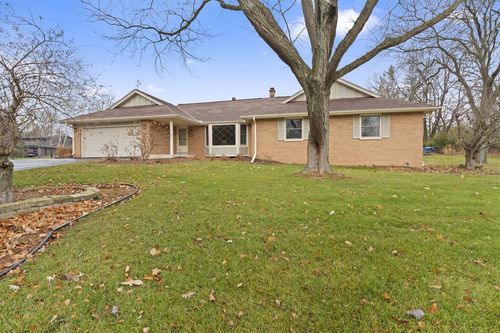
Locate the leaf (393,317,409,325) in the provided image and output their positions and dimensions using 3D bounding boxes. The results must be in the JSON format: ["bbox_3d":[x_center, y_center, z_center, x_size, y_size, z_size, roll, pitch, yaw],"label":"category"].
[{"bbox_3d":[1.251,1.278,2.070,0.115,0.030,0.050,1,6,8],"label":"leaf"}]

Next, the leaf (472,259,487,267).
[{"bbox_3d":[2.804,1.180,3.052,0.130,0.030,0.055,5,8,43],"label":"leaf"}]

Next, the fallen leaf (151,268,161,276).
[{"bbox_3d":[-1.057,1.198,2.824,0.090,0.035,0.090,-2,6,-15],"label":"fallen leaf"}]

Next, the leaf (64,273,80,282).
[{"bbox_3d":[-1.937,1.208,2.721,0.140,0.040,0.085,-2,6,-18],"label":"leaf"}]

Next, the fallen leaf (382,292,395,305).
[{"bbox_3d":[1.313,1.247,2.356,0.060,0.035,0.130,1,6,10],"label":"fallen leaf"}]

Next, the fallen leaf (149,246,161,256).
[{"bbox_3d":[-1.256,1.132,3.329,0.130,0.050,0.130,-2,6,-15],"label":"fallen leaf"}]

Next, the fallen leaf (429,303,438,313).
[{"bbox_3d":[1.629,1.258,2.216,0.070,0.040,0.070,3,7,30],"label":"fallen leaf"}]

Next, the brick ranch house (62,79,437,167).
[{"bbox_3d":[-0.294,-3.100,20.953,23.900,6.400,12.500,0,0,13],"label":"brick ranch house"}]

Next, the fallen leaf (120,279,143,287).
[{"bbox_3d":[-1.236,1.223,2.622,0.210,0.030,0.080,0,6,-3],"label":"fallen leaf"}]

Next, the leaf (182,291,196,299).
[{"bbox_3d":[-0.584,1.244,2.415,0.130,0.030,0.065,-2,6,-18],"label":"leaf"}]

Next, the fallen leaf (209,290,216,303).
[{"bbox_3d":[-0.356,1.241,2.389,0.055,0.040,0.120,-1,6,-8],"label":"fallen leaf"}]

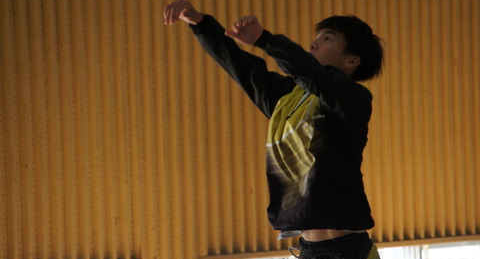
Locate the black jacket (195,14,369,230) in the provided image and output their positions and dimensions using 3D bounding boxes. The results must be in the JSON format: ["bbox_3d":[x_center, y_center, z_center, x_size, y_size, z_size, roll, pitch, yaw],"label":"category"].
[{"bbox_3d":[0.142,-0.013,11.750,0.540,0.690,0.480,-2,1,-33],"label":"black jacket"}]

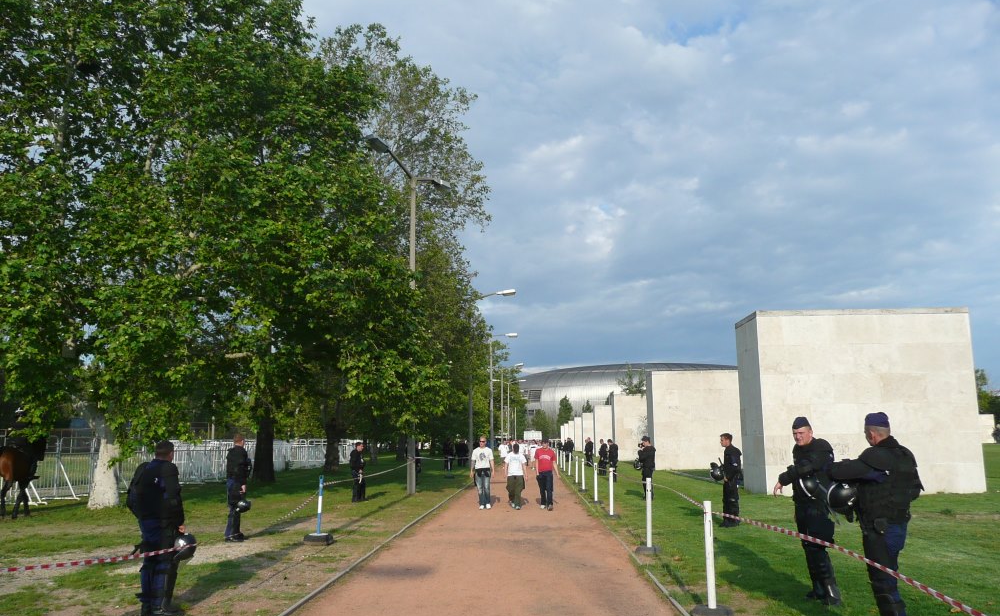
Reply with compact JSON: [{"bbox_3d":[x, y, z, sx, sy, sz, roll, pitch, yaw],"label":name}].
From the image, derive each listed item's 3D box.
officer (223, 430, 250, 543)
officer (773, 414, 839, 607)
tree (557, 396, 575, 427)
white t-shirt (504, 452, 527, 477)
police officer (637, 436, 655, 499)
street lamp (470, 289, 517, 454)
[{"bbox_3d":[-4.482,3.043,13.837,0.460,1.790,0.540,8,-13,-41],"label":"officer"},{"bbox_3d":[3.269,2.146,8.572,0.620,1.880,0.660,6,-11,-33],"label":"officer"},{"bbox_3d":[17.869,31.281,222.366,5.200,14.200,5.200,-1,-9,2],"label":"tree"},{"bbox_3d":[0.393,3.971,20.527,0.560,0.640,0.300,-1,-9,2],"label":"white t-shirt"},{"bbox_3d":[4.254,4.677,23.652,0.540,1.810,0.540,-1,-10,6],"label":"police officer"},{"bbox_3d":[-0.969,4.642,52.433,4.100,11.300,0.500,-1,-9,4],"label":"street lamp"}]

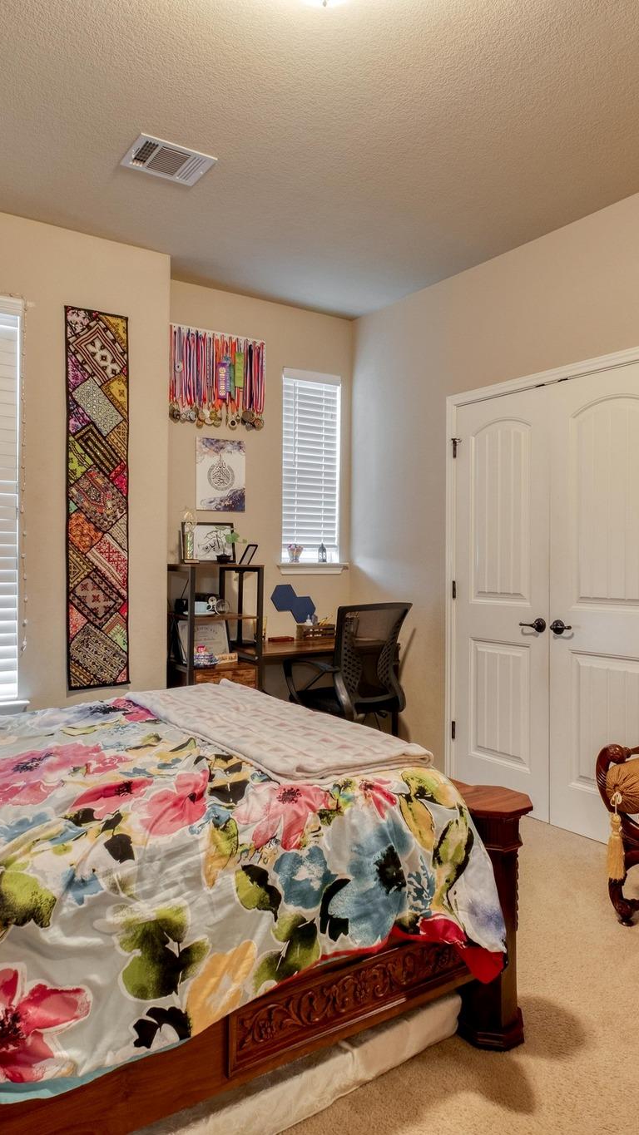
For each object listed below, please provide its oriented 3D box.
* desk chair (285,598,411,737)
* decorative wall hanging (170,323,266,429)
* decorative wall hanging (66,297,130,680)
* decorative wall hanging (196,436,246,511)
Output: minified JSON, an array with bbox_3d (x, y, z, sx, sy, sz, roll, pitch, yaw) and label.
[{"bbox_3d":[0.125,0.688,3.635,0.560,0.990,0.600,0,0,-35],"label":"desk chair"},{"bbox_3d":[-0.563,-1.052,3.967,0.615,0.525,0.050,0,0,-35],"label":"decorative wall hanging"},{"bbox_3d":[-1.027,-0.315,3.321,0.300,1.765,0.012,0,0,-35],"label":"decorative wall hanging"},{"bbox_3d":[-0.547,-0.518,3.999,0.303,0.404,0.025,0,0,-35],"label":"decorative wall hanging"}]

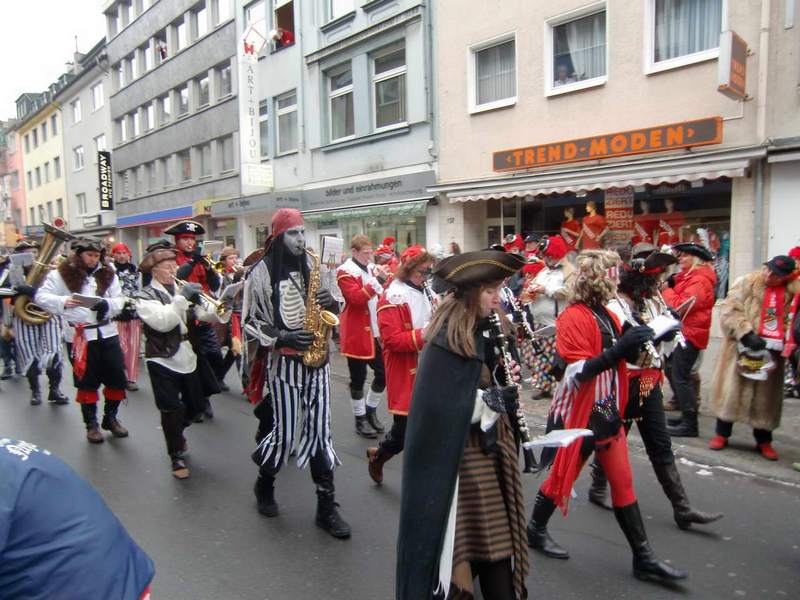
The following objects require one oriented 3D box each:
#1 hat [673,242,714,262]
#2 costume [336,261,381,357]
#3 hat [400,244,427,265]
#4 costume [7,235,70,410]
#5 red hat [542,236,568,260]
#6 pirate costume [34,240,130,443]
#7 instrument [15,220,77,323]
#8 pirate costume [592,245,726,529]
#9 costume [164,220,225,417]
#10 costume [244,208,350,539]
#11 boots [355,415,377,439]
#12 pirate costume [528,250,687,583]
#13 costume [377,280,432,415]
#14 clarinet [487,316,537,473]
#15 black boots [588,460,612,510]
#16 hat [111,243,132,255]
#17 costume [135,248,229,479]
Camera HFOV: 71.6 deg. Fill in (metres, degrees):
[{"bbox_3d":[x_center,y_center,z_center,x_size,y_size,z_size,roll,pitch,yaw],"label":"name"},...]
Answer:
[{"bbox_3d":[2.487,-0.403,4.700,0.330,0.140,0.270,8,1,-23],"label":"hat"},{"bbox_3d":[-0.359,0.087,5.102,0.360,0.880,0.470,2,5,30],"label":"costume"},{"bbox_3d":[0.090,-0.303,3.700,0.190,0.135,0.170,1,5,26],"label":"hat"},{"bbox_3d":[-4.073,0.253,6.267,0.580,1.820,0.500,-5,6,-43],"label":"costume"},{"bbox_3d":[1.490,-0.492,5.300,0.250,0.220,0.230,-5,7,-41],"label":"red hat"},{"bbox_3d":[-2.800,0.342,4.950,0.740,1.790,0.580,-5,7,-41],"label":"pirate costume"},{"bbox_3d":[-3.920,-0.273,6.186,0.420,1.000,0.460,6,-16,47],"label":"instrument"},{"bbox_3d":[1.470,0.495,3.310,0.720,1.650,0.500,3,6,37],"label":"pirate costume"},{"bbox_3d":[-2.030,0.214,5.480,0.580,1.930,0.580,-5,7,-41],"label":"costume"},{"bbox_3d":[-0.610,0.401,3.360,0.660,1.890,0.600,4,7,42],"label":"costume"},{"bbox_3d":[-0.306,1.126,5.045,0.270,0.180,0.110,3,6,41],"label":"boots"},{"bbox_3d":[1.050,0.549,2.880,0.760,1.630,0.520,2,6,33],"label":"pirate costume"},{"bbox_3d":[0.044,0.319,3.720,0.440,0.920,0.460,3,6,37],"label":"costume"},{"bbox_3d":[0.447,0.346,2.235,0.080,0.660,0.080,-19,-12,37],"label":"clarinet"},{"bbox_3d":[1.279,1.154,3.470,0.260,0.340,0.110,3,6,37],"label":"black boots"},{"bbox_3d":[-3.414,-0.625,6.800,0.220,0.150,0.240,-4,6,-36],"label":"hat"},{"bbox_3d":[-1.670,0.442,4.320,0.700,1.670,0.580,3,6,38],"label":"costume"}]

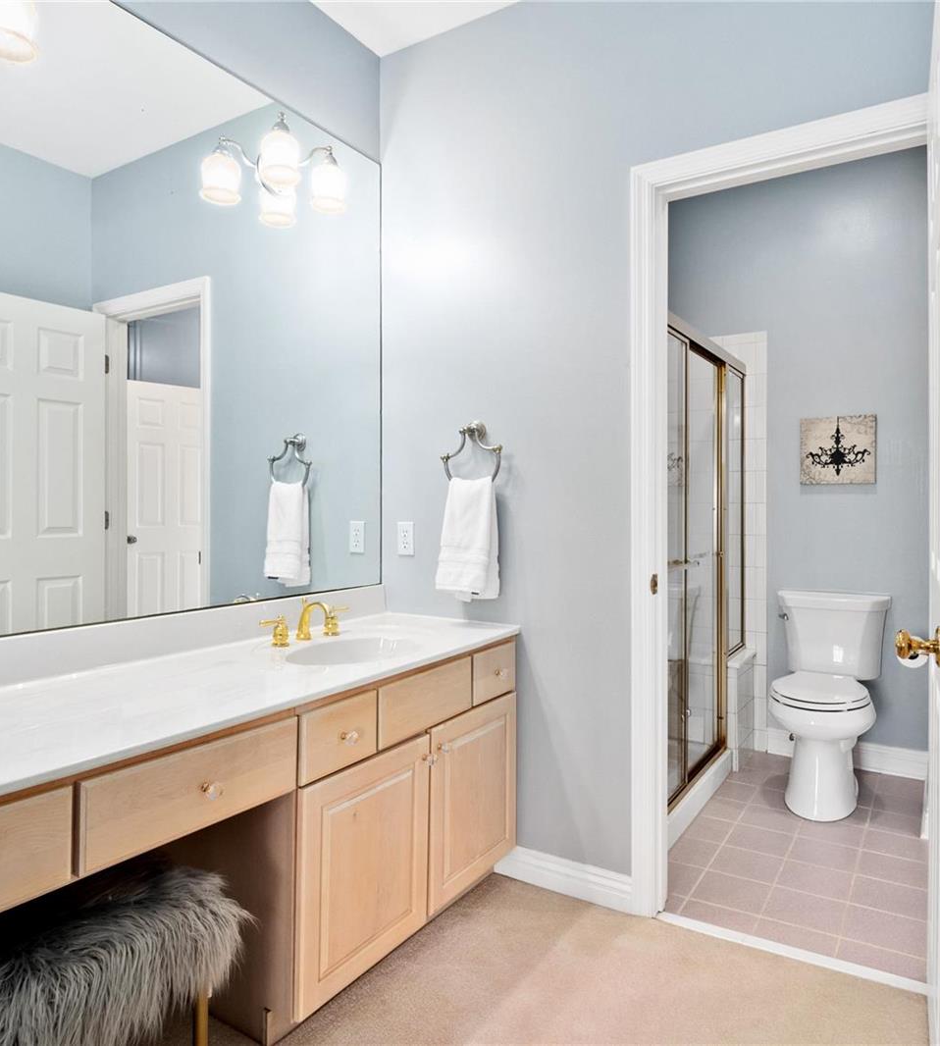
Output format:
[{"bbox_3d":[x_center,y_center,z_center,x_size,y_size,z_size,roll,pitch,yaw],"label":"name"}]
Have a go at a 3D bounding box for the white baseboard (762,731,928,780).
[{"bbox_3d":[1.685,1.045,3.166,0.657,0.115,0.018,0,0,32],"label":"white baseboard"}]

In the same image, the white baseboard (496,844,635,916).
[{"bbox_3d":[0.270,1.056,2.093,0.448,0.105,0.018,0,0,32],"label":"white baseboard"}]

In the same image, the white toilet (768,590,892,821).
[{"bbox_3d":[1.471,0.714,2.858,0.438,0.786,0.732,0,0,32],"label":"white toilet"}]

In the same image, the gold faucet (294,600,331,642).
[{"bbox_3d":[-0.436,0.269,1.947,0.129,0.116,0.045,0,0,32],"label":"gold faucet"}]

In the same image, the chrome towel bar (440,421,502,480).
[{"bbox_3d":[0.013,-0.228,2.201,0.204,0.184,0.080,0,0,32],"label":"chrome towel bar"}]

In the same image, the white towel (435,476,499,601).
[{"bbox_3d":[-0.012,0.050,2.201,0.214,0.393,0.090,0,0,32],"label":"white towel"}]

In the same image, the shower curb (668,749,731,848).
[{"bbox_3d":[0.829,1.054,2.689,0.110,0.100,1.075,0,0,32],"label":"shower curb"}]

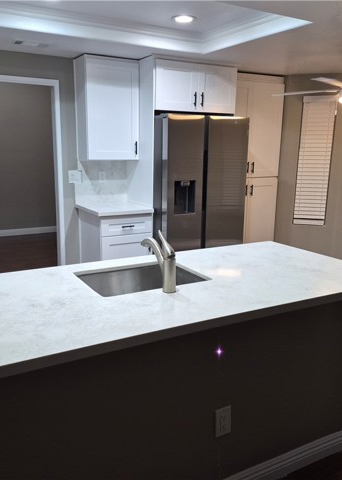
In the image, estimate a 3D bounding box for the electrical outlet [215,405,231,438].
[{"bbox_3d":[0.213,0.730,1.705,0.077,0.121,0.008,-6,14,-28],"label":"electrical outlet"}]

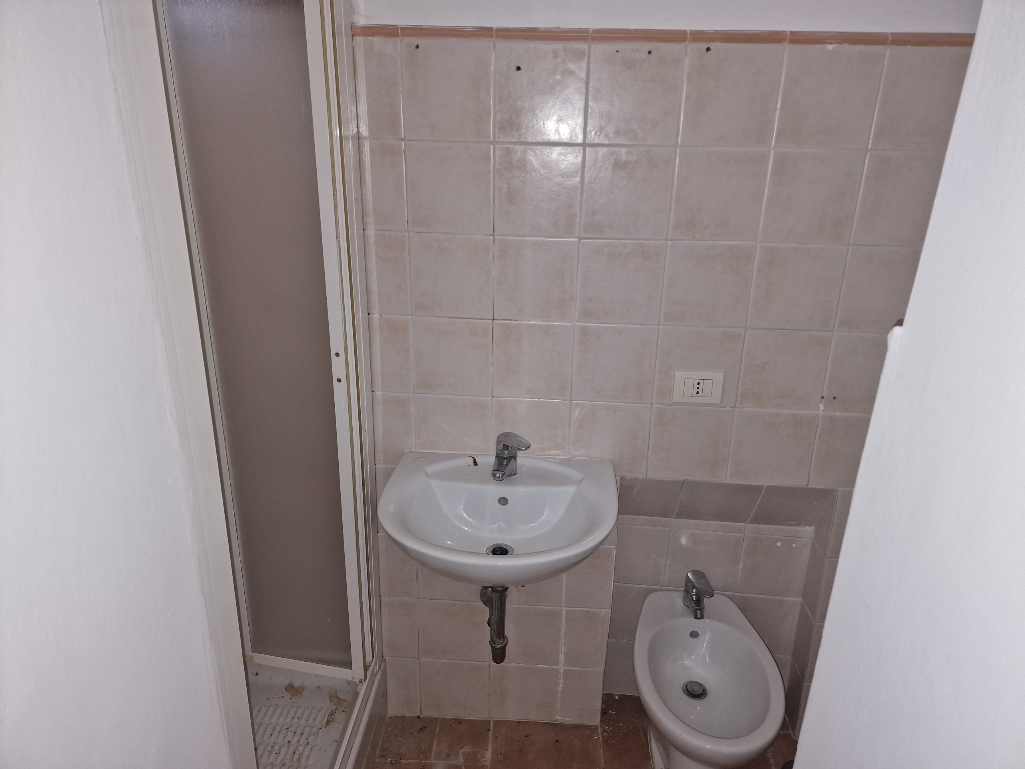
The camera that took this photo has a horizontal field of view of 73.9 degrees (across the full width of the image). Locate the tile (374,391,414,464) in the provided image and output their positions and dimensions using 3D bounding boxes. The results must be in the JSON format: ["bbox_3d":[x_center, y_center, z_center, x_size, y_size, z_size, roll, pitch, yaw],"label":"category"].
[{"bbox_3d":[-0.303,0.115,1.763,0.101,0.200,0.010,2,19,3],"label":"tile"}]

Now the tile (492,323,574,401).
[{"bbox_3d":[0.051,-0.059,1.688,0.199,0.199,0.010,2,20,4],"label":"tile"}]

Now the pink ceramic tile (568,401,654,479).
[{"bbox_3d":[0.250,0.143,1.741,0.200,0.200,0.009,2,18,3],"label":"pink ceramic tile"}]

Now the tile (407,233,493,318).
[{"bbox_3d":[-0.147,-0.259,1.638,0.200,0.200,0.009,2,18,3],"label":"tile"}]

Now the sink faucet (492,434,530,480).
[{"bbox_3d":[-0.007,0.178,1.622,0.080,0.106,0.132,4,19,9],"label":"sink faucet"}]

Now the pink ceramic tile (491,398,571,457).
[{"bbox_3d":[0.047,0.129,1.756,0.199,0.195,0.010,2,20,4],"label":"pink ceramic tile"}]

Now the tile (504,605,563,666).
[{"bbox_3d":[0.038,0.714,1.943,0.200,0.200,0.010,2,19,3],"label":"tile"}]

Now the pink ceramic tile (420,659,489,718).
[{"bbox_3d":[-0.170,0.900,2.020,0.200,0.200,0.010,2,19,3],"label":"pink ceramic tile"}]

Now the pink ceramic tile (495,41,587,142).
[{"bbox_3d":[0.062,-0.631,1.481,0.199,0.199,0.010,2,20,4],"label":"pink ceramic tile"}]

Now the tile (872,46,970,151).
[{"bbox_3d":[0.875,-0.602,1.441,0.200,0.200,0.010,2,19,3],"label":"tile"}]

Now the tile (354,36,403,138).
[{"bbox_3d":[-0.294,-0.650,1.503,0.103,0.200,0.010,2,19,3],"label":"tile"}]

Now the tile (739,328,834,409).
[{"bbox_3d":[0.656,-0.034,1.649,0.199,0.199,0.010,2,20,4],"label":"tile"}]

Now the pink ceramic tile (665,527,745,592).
[{"bbox_3d":[0.553,0.509,1.971,0.203,0.196,0.010,2,19,3],"label":"pink ceramic tile"}]

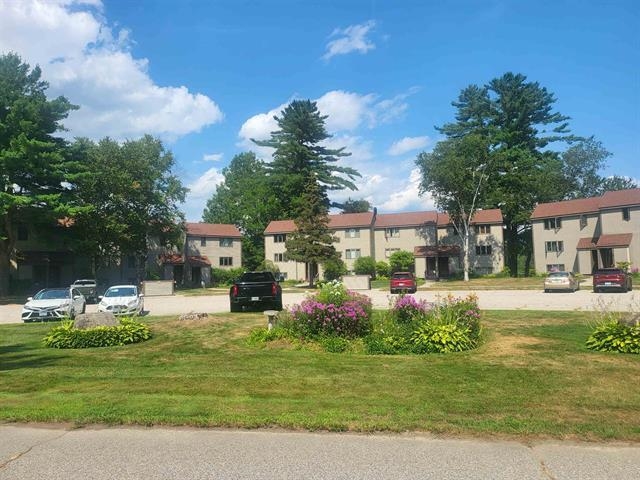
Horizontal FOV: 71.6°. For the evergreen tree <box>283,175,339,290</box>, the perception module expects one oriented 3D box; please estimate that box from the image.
[{"bbox_3d":[-0.850,-0.827,43.606,5.300,10.900,5.300,-1,-3,0],"label":"evergreen tree"}]

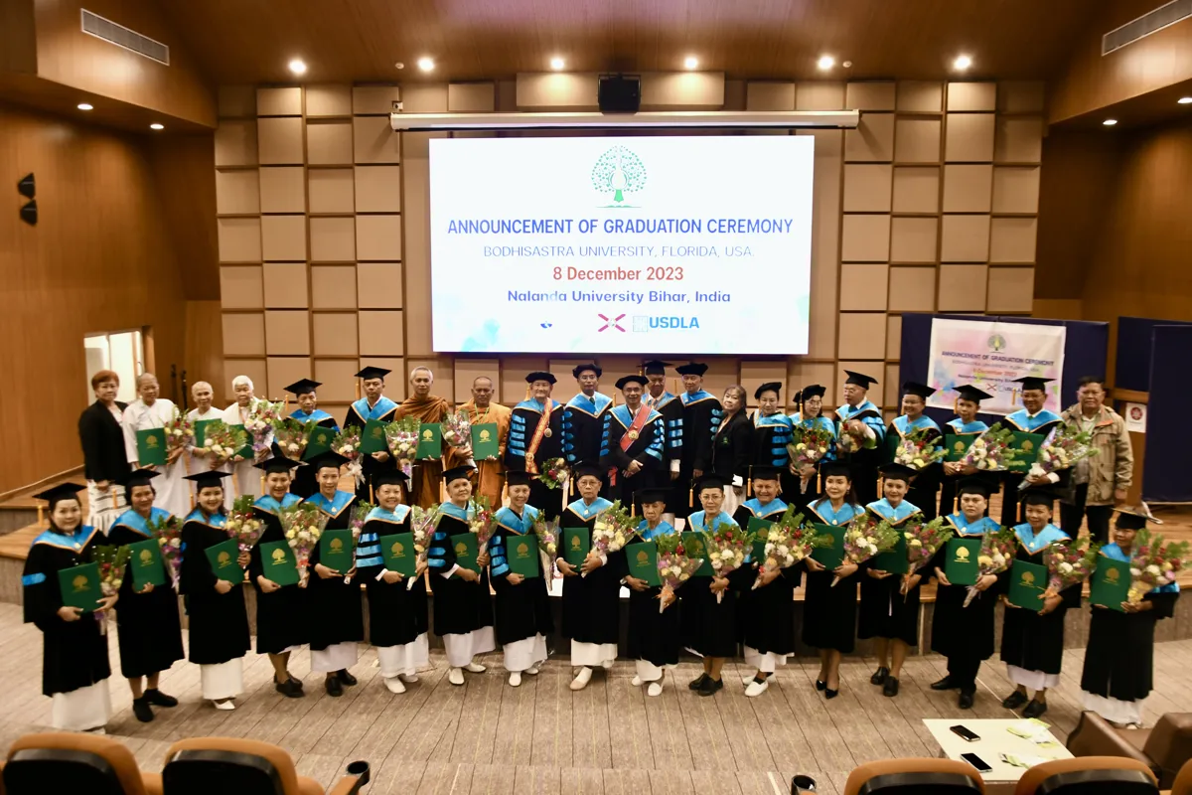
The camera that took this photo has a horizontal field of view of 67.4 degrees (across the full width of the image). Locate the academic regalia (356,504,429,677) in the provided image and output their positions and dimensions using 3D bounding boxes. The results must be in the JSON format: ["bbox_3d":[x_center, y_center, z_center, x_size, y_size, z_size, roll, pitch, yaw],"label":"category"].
[{"bbox_3d":[-1.456,1.365,6.405,0.520,1.179,0.400,-3,7,-22],"label":"academic regalia"}]

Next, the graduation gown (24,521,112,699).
[{"bbox_3d":[-3.453,1.360,5.830,0.475,1.031,0.420,-6,9,-40],"label":"graduation gown"}]

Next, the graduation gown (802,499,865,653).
[{"bbox_3d":[1.669,1.243,6.297,0.470,1.070,0.400,2,7,14],"label":"graduation gown"}]

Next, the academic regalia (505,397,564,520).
[{"bbox_3d":[-0.557,0.578,8.190,0.546,1.172,0.380,-1,7,-4],"label":"academic regalia"}]

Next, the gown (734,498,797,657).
[{"bbox_3d":[1.218,1.276,6.444,0.471,1.067,0.380,2,8,18],"label":"gown"}]

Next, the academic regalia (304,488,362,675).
[{"bbox_3d":[-1.901,1.322,6.517,0.470,1.271,0.380,-2,7,-19],"label":"academic regalia"}]

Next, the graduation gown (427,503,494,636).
[{"bbox_3d":[-1.006,1.276,6.652,0.480,0.983,0.360,-3,8,-28],"label":"graduation gown"}]

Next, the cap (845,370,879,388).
[{"bbox_3d":[2.285,-0.159,7.715,0.270,0.150,0.280,17,8,38],"label":"cap"}]

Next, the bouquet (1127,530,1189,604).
[{"bbox_3d":[3.557,1.079,5.660,0.350,0.460,0.250,19,20,25],"label":"bouquet"}]

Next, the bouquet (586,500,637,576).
[{"bbox_3d":[0.089,1.015,6.386,0.290,0.552,0.220,28,0,-3],"label":"bouquet"}]

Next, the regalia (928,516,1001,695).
[{"bbox_3d":[2.622,1.421,6.342,0.487,1.182,0.400,4,8,30],"label":"regalia"}]

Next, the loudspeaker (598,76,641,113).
[{"bbox_3d":[0.277,-3.587,10.600,0.480,0.400,0.380,0,7,3],"label":"loudspeaker"}]

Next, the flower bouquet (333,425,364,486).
[{"bbox_3d":[-2.112,0.496,7.633,0.270,0.480,0.220,-12,9,-4],"label":"flower bouquet"}]

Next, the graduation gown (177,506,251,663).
[{"bbox_3d":[-2.647,1.301,6.238,0.480,1.023,0.390,-3,7,-26],"label":"graduation gown"}]

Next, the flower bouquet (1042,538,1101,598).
[{"bbox_3d":[3.121,1.119,5.870,0.320,0.440,0.250,21,19,20],"label":"flower bouquet"}]

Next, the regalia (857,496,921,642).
[{"bbox_3d":[2.168,1.267,6.600,0.500,1.065,0.400,2,7,15],"label":"regalia"}]

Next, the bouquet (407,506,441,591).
[{"bbox_3d":[-1.267,1.071,6.387,0.230,0.613,0.240,12,-2,-13],"label":"bouquet"}]

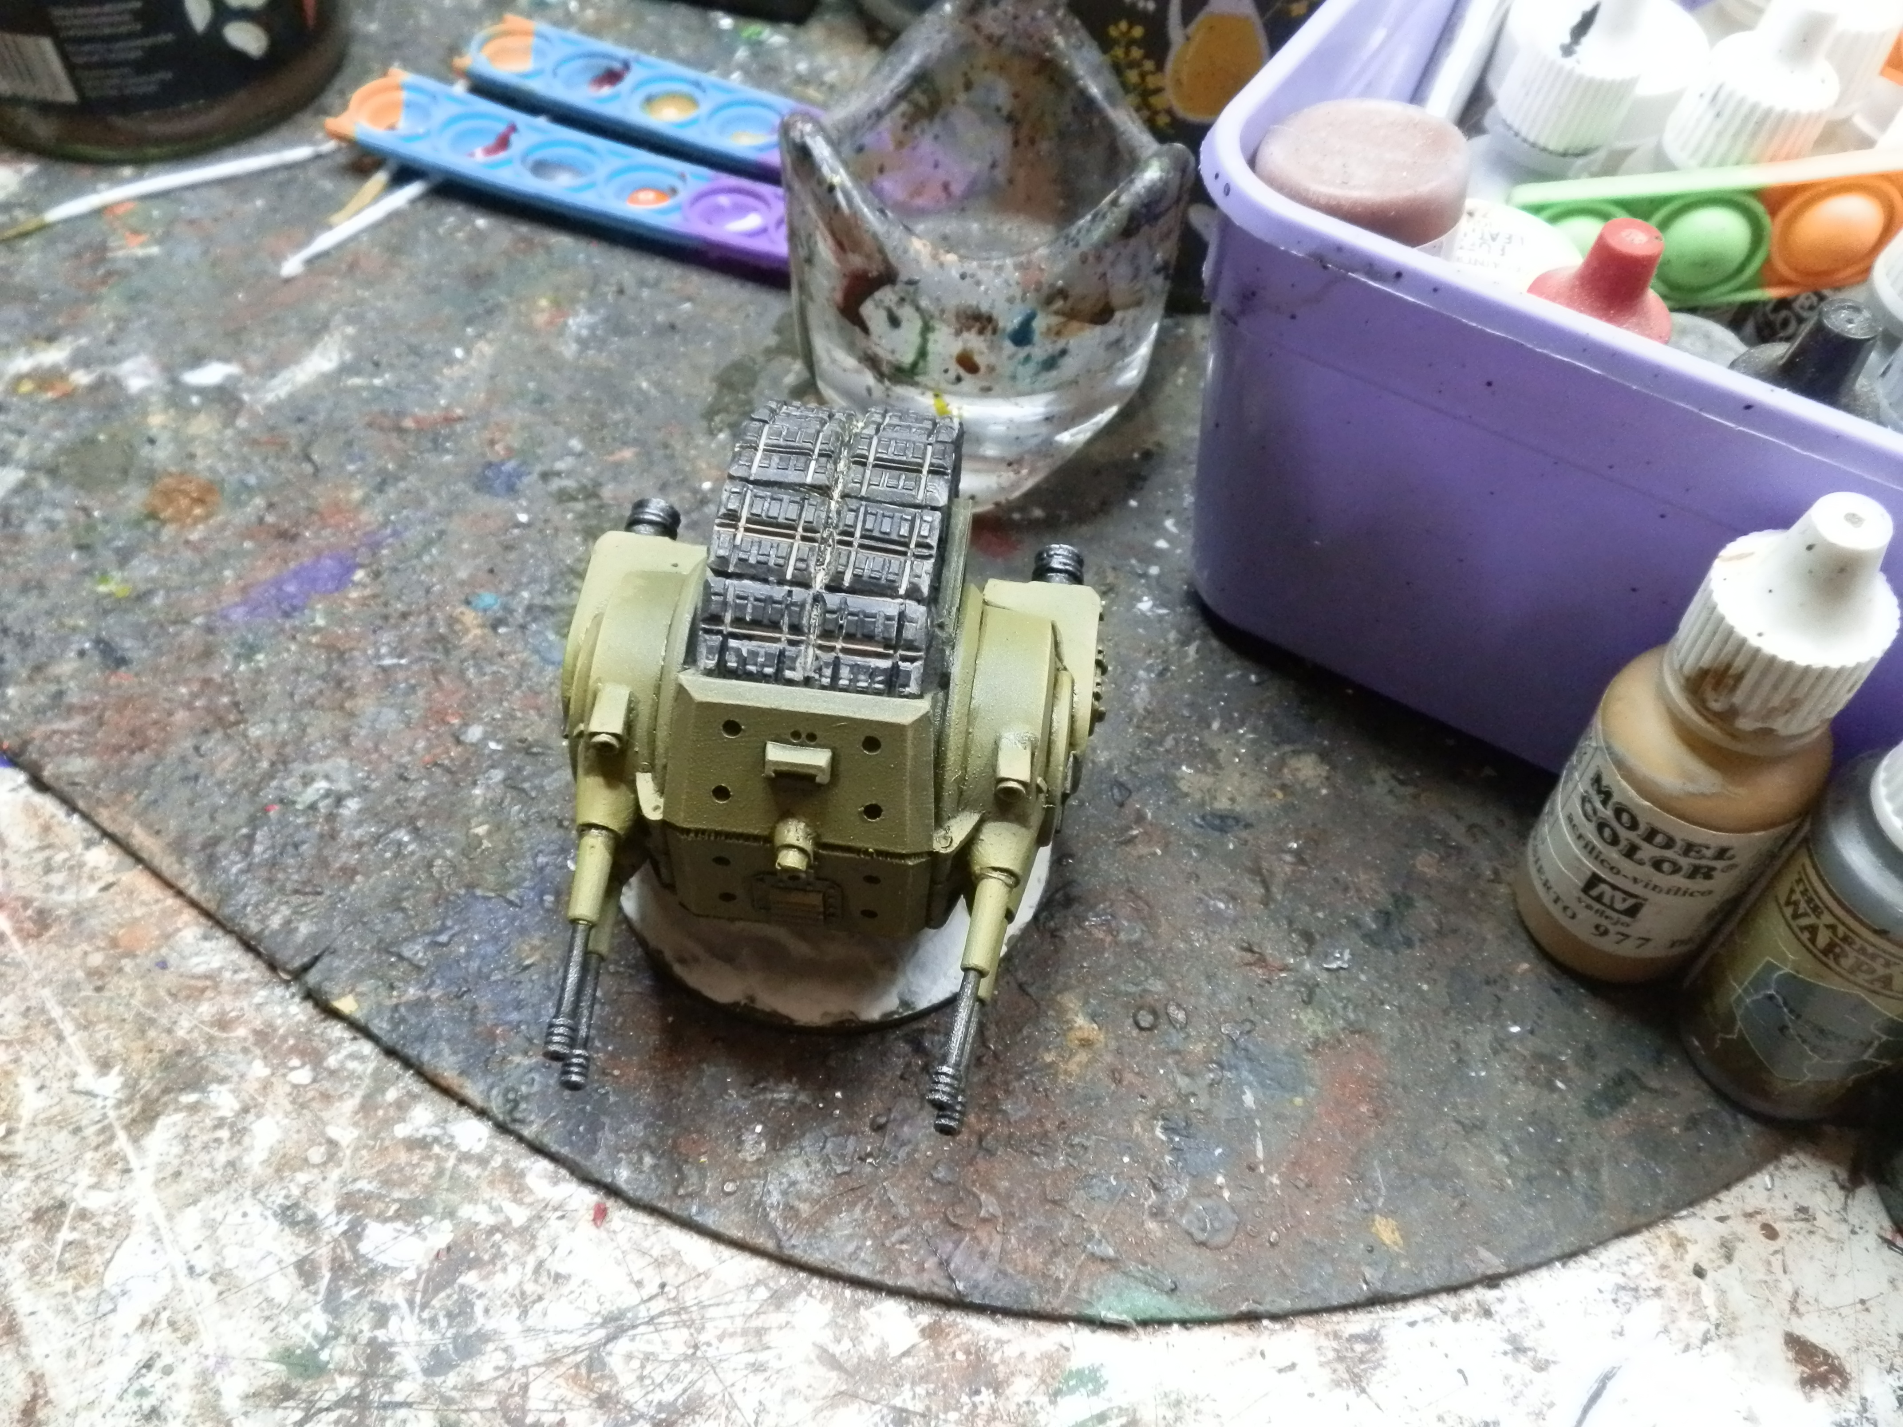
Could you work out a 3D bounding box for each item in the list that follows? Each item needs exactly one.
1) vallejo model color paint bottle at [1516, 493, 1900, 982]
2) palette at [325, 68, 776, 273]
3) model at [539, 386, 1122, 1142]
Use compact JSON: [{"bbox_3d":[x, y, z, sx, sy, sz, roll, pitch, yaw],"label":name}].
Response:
[{"bbox_3d":[0.091,0.004,0.185,0.024,0.079,0.024,-1,54,1],"label":"vallejo model color paint bottle"},{"bbox_3d":[-0.072,-0.108,0.316,0.123,0.008,0.022,21,58,17],"label":"palette"},{"bbox_3d":[-0.016,0.003,0.199,0.070,0.064,0.096,7,55,7],"label":"model"}]

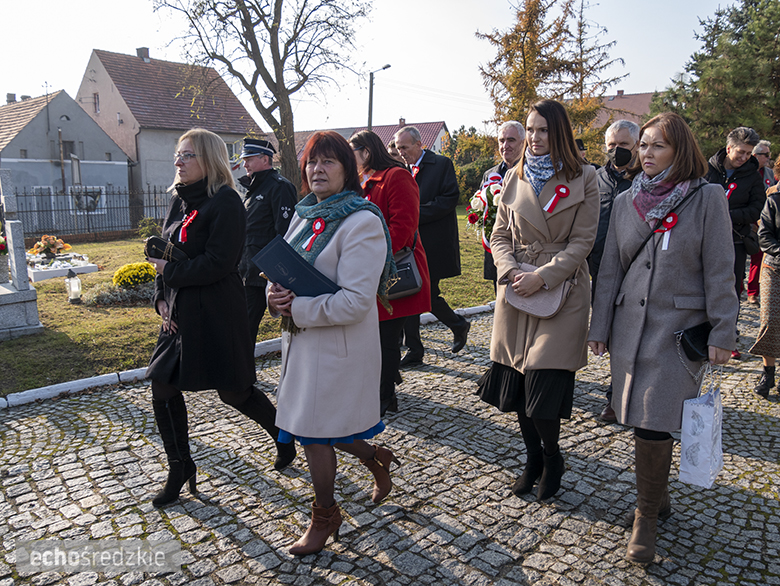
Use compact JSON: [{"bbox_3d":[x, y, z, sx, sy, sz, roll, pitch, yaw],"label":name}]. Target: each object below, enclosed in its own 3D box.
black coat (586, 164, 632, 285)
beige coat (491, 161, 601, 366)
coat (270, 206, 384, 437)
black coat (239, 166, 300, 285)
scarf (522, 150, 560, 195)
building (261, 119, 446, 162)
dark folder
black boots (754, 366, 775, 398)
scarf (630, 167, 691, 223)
[{"bbox_3d":[1.352,-0.400,3.950,0.520,0.720,0.330,8,12,33],"label":"black coat"},{"bbox_3d":[0.692,-0.119,3.030,0.480,0.960,0.350,9,13,39],"label":"beige coat"},{"bbox_3d":[-0.236,0.082,2.662,0.410,0.890,0.490,-10,15,-43],"label":"coat"},{"bbox_3d":[-0.779,-0.416,4.300,0.340,0.760,0.500,-5,12,-31],"label":"black coat"},{"bbox_3d":[0.650,-0.512,2.900,0.190,0.220,0.190,9,13,39],"label":"scarf"},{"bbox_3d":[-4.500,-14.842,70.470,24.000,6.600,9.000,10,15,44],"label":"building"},{"bbox_3d":[-0.356,-0.073,2.585,0.220,0.310,0.012,-37,19,45],"label":"dark folder"},{"bbox_3d":[2.490,0.582,4.486,0.230,0.195,0.095,-10,15,-43],"label":"black boots"},{"bbox_3d":[0.966,-0.357,2.426,0.220,0.205,0.210,8,14,38],"label":"scarf"}]

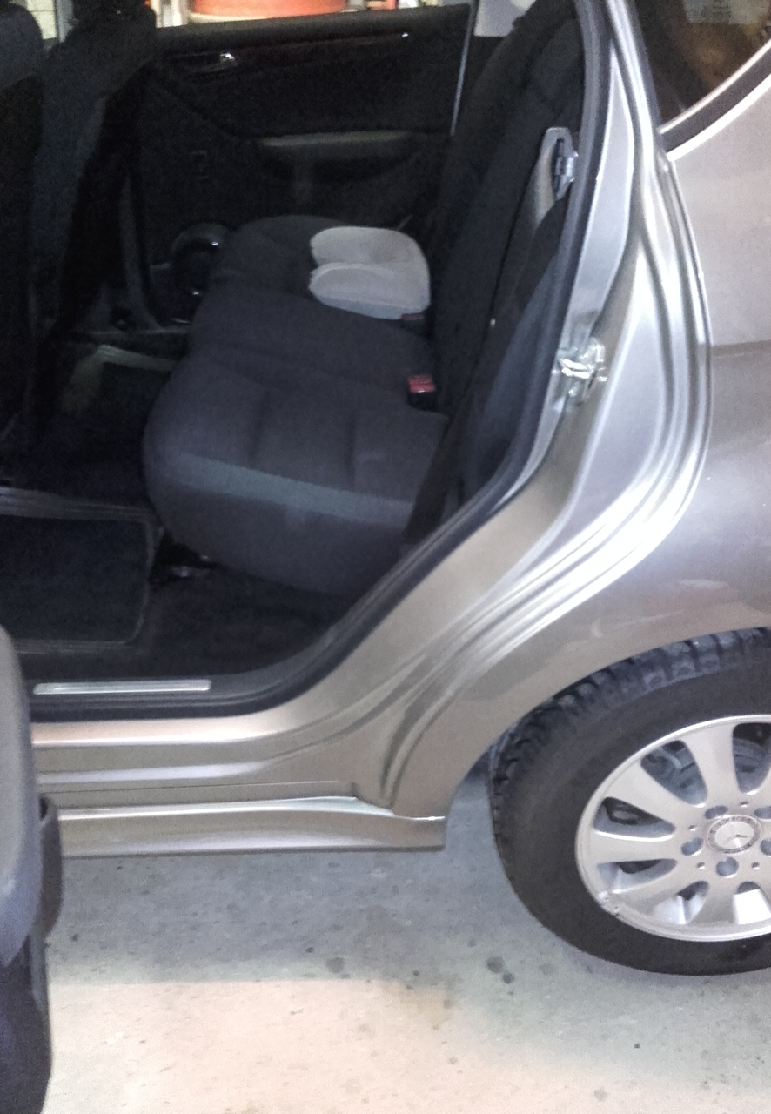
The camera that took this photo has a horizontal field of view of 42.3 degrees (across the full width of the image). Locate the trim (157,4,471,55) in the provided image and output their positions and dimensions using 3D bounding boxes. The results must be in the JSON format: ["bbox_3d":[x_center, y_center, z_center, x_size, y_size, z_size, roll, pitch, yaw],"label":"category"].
[{"bbox_3d":[-0.176,-1.162,2.202,0.730,0.062,0.070,-3,32,3],"label":"trim"}]

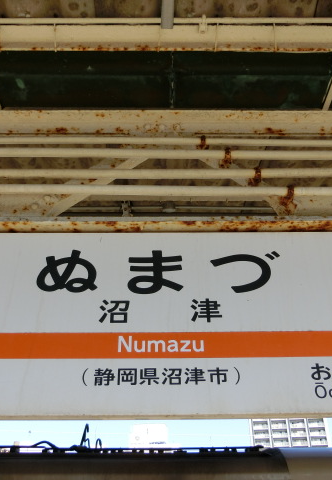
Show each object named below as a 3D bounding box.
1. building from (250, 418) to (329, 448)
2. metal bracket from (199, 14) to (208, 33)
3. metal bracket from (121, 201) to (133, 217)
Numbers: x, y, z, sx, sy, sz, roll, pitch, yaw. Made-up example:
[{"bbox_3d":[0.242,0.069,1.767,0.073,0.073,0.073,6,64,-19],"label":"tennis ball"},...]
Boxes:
[{"bbox_3d":[44.840,80.537,162.294,26.700,37.000,12.000,-7,-32,11],"label":"building"},{"bbox_3d":[0.198,-1.143,2.440,0.040,0.090,0.050,0,-31,0],"label":"metal bracket"},{"bbox_3d":[-0.363,-0.289,4.245,0.095,0.140,0.070,0,-31,0],"label":"metal bracket"}]

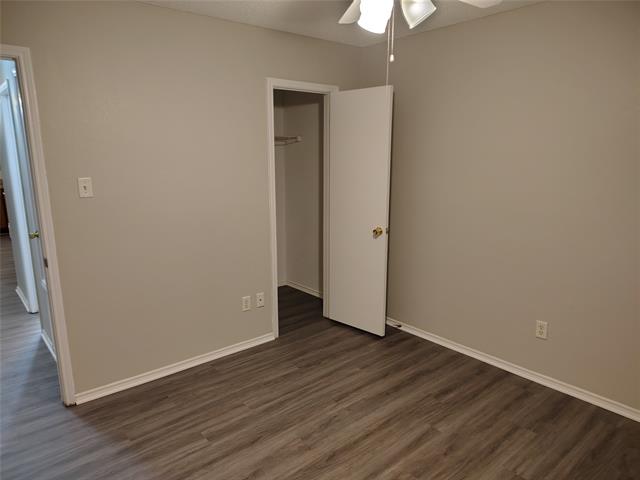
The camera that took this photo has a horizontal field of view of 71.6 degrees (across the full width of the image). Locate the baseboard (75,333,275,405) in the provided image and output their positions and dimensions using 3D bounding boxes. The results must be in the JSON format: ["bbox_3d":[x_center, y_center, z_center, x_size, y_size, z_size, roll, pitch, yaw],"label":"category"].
[{"bbox_3d":[-0.962,0.905,3.257,1.510,0.064,0.014,-10,15,-40],"label":"baseboard"}]

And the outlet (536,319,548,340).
[{"bbox_3d":[1.491,0.607,2.984,0.009,0.115,0.070,-10,15,-40],"label":"outlet"}]

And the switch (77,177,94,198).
[{"bbox_3d":[-1.389,-0.312,2.633,0.071,0.115,0.013,-10,15,-40],"label":"switch"}]

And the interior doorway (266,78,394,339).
[{"bbox_3d":[0.045,-0.196,3.580,0.748,2.090,0.720,-10,15,-40],"label":"interior doorway"}]

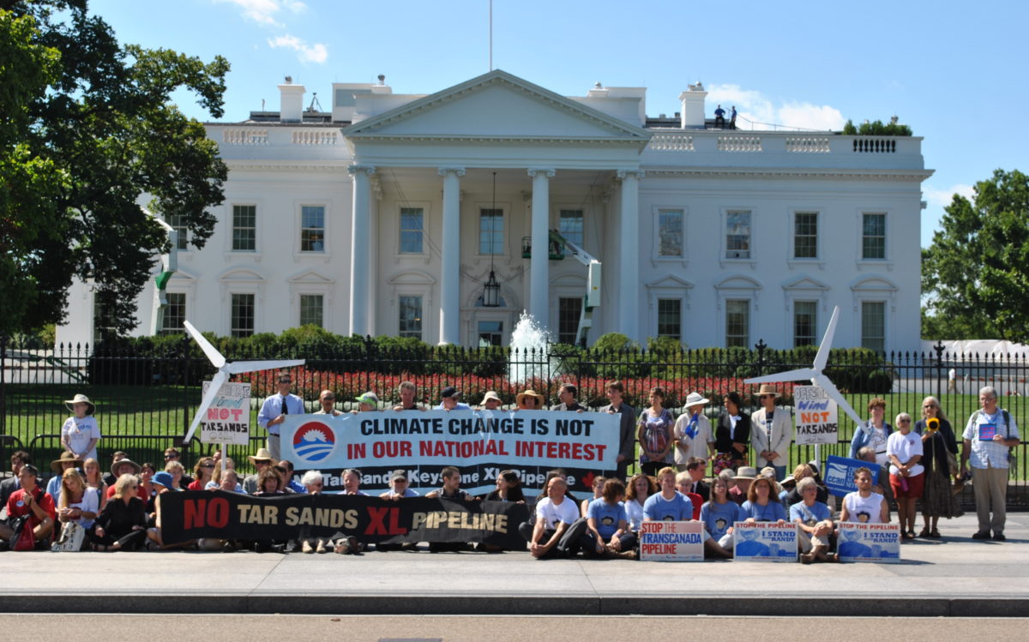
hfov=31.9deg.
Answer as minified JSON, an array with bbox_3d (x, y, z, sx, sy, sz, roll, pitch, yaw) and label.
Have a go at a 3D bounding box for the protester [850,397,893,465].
[{"bbox_3d":[4.346,1.765,22.037,0.500,1.655,0.350,1,-3,-5],"label":"protester"}]

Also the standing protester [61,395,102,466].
[{"bbox_3d":[-5.354,1.712,22.336,0.470,1.609,0.360,0,-3,5],"label":"standing protester"}]

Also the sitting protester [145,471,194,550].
[{"bbox_3d":[-3.499,1.932,18.327,0.640,0.805,0.780,0,-3,11],"label":"sitting protester"}]

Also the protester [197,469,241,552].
[{"bbox_3d":[-3.214,2.051,19.769,0.550,0.843,0.720,0,-3,1],"label":"protester"}]

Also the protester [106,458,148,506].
[{"bbox_3d":[-4.376,2.027,20.364,0.580,0.890,0.750,1,-2,-5],"label":"protester"}]

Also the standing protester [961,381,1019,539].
[{"bbox_3d":[5.689,1.690,21.528,0.700,1.800,0.420,0,-2,14],"label":"standing protester"}]

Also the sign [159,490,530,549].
[{"bbox_3d":[-1.823,2.136,19.400,3.986,0.637,0.150,1,-2,0],"label":"sign"}]

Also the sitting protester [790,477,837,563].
[{"bbox_3d":[2.930,1.947,17.678,0.520,0.829,0.850,1,-3,-5],"label":"sitting protester"}]

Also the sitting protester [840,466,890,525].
[{"bbox_3d":[3.750,2.032,19.250,0.620,0.951,0.750,1,-2,3],"label":"sitting protester"}]

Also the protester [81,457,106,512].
[{"bbox_3d":[-4.633,1.937,19.778,0.550,0.855,0.750,1,-3,-3],"label":"protester"}]

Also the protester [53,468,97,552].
[{"bbox_3d":[-4.817,2.051,19.800,0.530,0.872,0.720,0,-2,14],"label":"protester"}]

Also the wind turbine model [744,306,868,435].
[{"bbox_3d":[3.369,0.574,20.800,1.425,1.484,0.250,1,-3,-2],"label":"wind turbine model"}]

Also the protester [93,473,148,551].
[{"bbox_3d":[-4.269,2.057,19.568,0.600,0.803,0.700,1,-3,-10],"label":"protester"}]

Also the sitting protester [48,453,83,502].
[{"bbox_3d":[-5.219,2.020,21.000,0.540,0.993,0.720,1,-2,-6],"label":"sitting protester"}]

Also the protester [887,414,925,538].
[{"bbox_3d":[4.538,1.802,20.939,0.430,1.461,0.330,1,-3,-3],"label":"protester"}]

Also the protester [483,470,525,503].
[{"bbox_3d":[-0.113,2.063,19.613,0.550,0.850,0.750,0,-2,10],"label":"protester"}]

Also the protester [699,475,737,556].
[{"bbox_3d":[2.184,2.081,19.250,0.550,0.839,0.750,1,-2,0],"label":"protester"}]

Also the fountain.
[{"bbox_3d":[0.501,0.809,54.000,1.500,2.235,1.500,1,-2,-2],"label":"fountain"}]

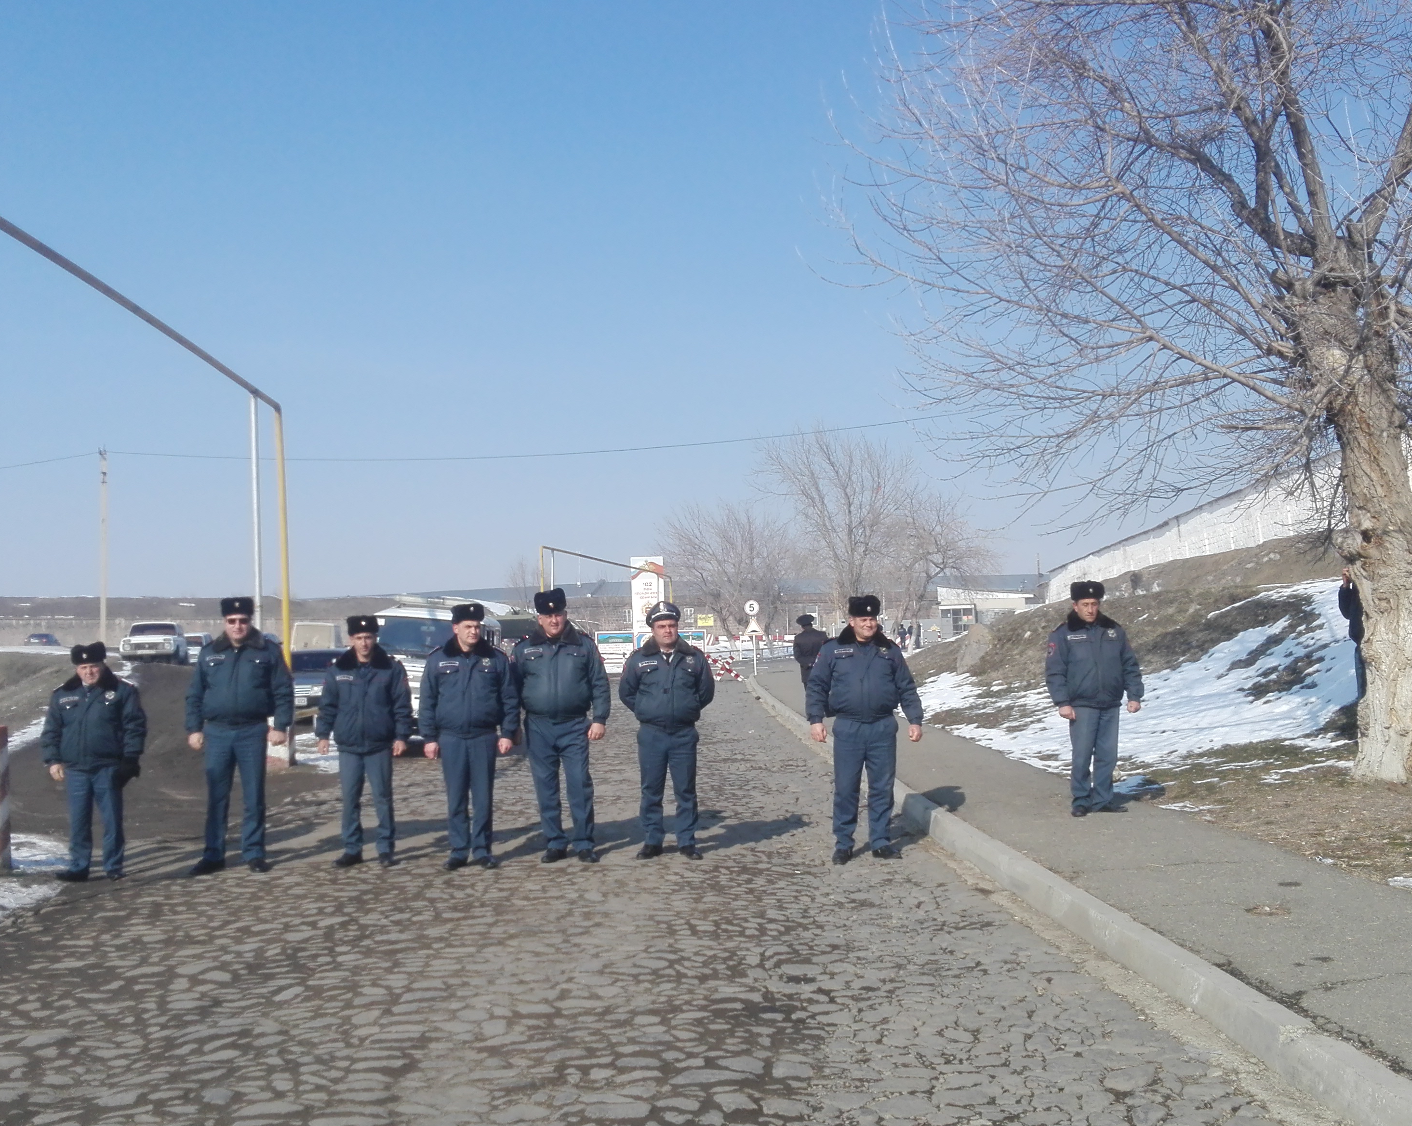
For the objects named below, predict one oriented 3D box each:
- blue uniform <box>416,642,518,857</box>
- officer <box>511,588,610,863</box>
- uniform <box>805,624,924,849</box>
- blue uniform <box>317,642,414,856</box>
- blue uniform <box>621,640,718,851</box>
[{"bbox_3d":[-1.662,1.295,10.050,0.702,1.558,0.380,-1,-2,-8],"label":"blue uniform"},{"bbox_3d":[-1.021,1.135,10.000,0.680,1.880,0.400,-2,-3,-3],"label":"officer"},{"bbox_3d":[1.080,1.208,9.750,0.770,1.500,0.380,-2,-3,0],"label":"uniform"},{"bbox_3d":[-2.427,1.336,10.200,0.680,1.515,0.380,-1,-2,-10],"label":"blue uniform"},{"bbox_3d":[-0.271,1.286,10.150,0.666,1.463,0.380,-2,-2,-3],"label":"blue uniform"}]

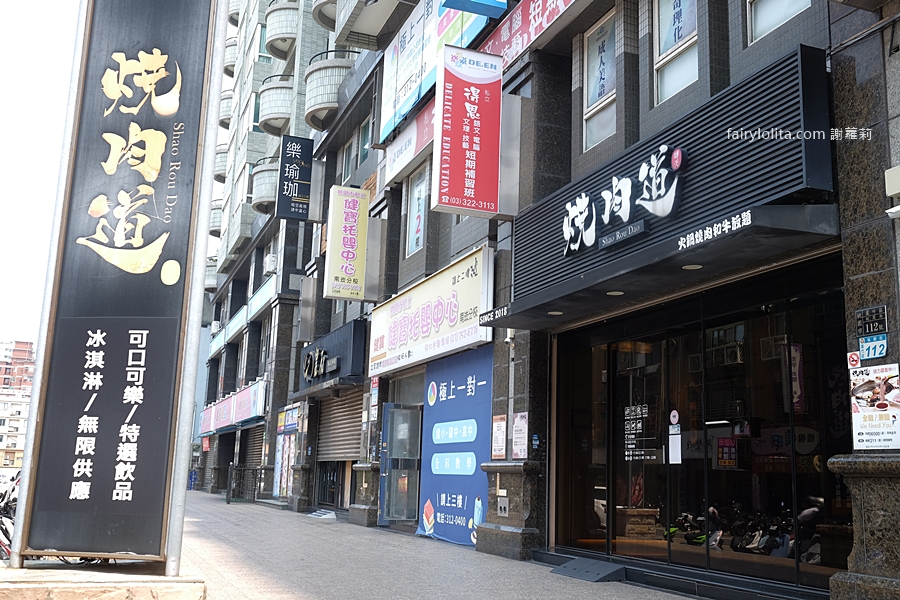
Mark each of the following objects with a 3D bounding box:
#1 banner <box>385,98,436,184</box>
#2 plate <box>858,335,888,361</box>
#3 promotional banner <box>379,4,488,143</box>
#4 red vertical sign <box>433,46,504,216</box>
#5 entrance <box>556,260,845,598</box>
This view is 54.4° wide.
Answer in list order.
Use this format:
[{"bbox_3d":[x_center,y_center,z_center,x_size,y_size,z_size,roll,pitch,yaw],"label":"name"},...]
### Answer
[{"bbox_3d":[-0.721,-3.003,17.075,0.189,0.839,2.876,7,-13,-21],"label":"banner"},{"bbox_3d":[3.098,0.346,6.411,0.009,0.159,0.234,7,-13,-21],"label":"plate"},{"bbox_3d":[-0.402,-4.924,16.608,0.132,2.150,5.639,7,-13,-21],"label":"promotional banner"},{"bbox_3d":[0.249,-2.390,12.486,0.903,2.374,0.336,7,-13,-21],"label":"red vertical sign"},{"bbox_3d":[2.333,1.374,9.212,0.179,2.763,5.064,7,-13,-21],"label":"entrance"}]

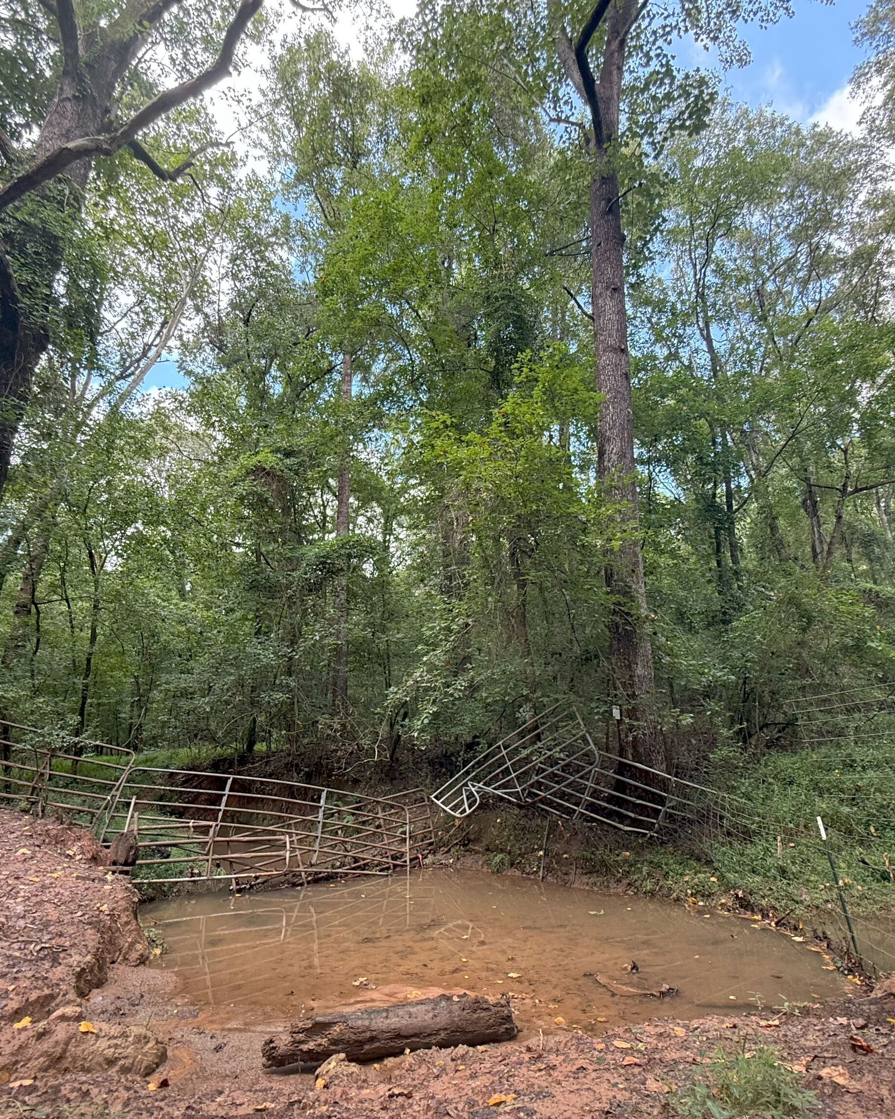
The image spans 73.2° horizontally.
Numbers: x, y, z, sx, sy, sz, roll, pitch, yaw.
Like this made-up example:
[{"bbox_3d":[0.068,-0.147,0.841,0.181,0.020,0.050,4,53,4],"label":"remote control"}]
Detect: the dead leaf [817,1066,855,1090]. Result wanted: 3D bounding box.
[{"bbox_3d":[1.864,2.485,2.894,0.160,0.040,0.140,-1,-18,0],"label":"dead leaf"}]

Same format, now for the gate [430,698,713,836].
[{"bbox_3d":[1.740,3.200,9.450,4.450,1.900,1.150,-11,-21,26],"label":"gate"}]

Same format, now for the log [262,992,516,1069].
[{"bbox_3d":[-0.308,2.690,3.470,1.420,0.250,0.250,2,-19,-11],"label":"log"}]

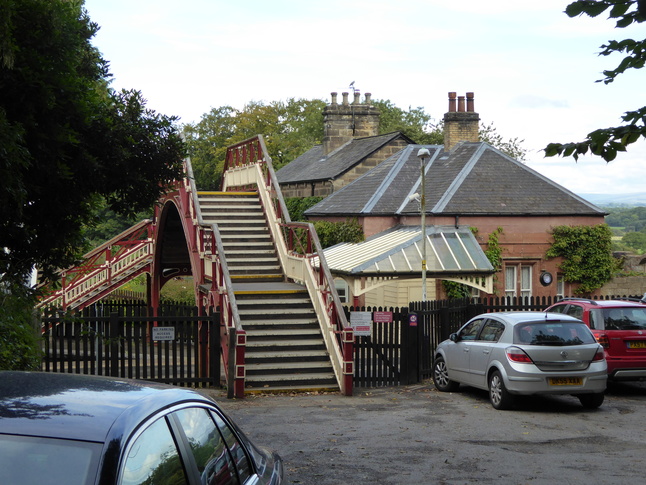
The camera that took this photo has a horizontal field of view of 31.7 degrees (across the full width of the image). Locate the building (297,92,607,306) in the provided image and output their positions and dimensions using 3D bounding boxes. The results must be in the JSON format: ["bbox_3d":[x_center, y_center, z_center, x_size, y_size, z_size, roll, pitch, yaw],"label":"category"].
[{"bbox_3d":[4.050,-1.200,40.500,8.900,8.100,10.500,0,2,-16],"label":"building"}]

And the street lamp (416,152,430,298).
[{"bbox_3d":[1.920,0.370,21.600,0.260,4.300,0.500,0,2,-14],"label":"street lamp"}]

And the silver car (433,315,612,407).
[{"bbox_3d":[3.170,1.880,18.930,1.770,1.460,4.250,0,1,-12],"label":"silver car"}]

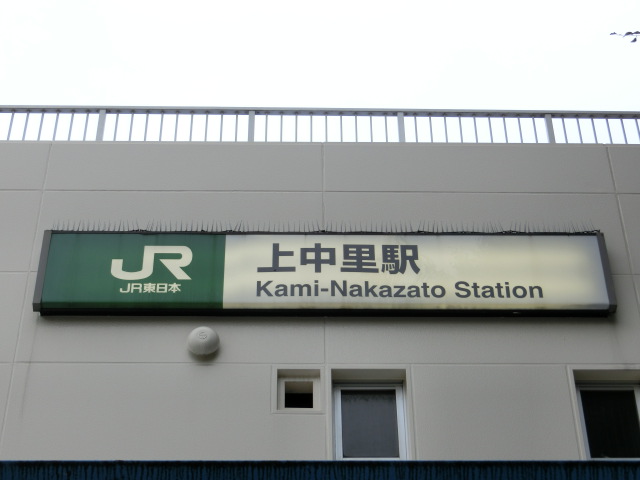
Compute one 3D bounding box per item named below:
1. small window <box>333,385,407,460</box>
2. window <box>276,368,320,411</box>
[{"bbox_3d":[0.313,1.186,8.198,0.464,0.587,0.100,0,-38,-1],"label":"small window"},{"bbox_3d":[-0.135,0.981,8.204,0.274,0.316,0.110,0,-38,-1],"label":"window"}]

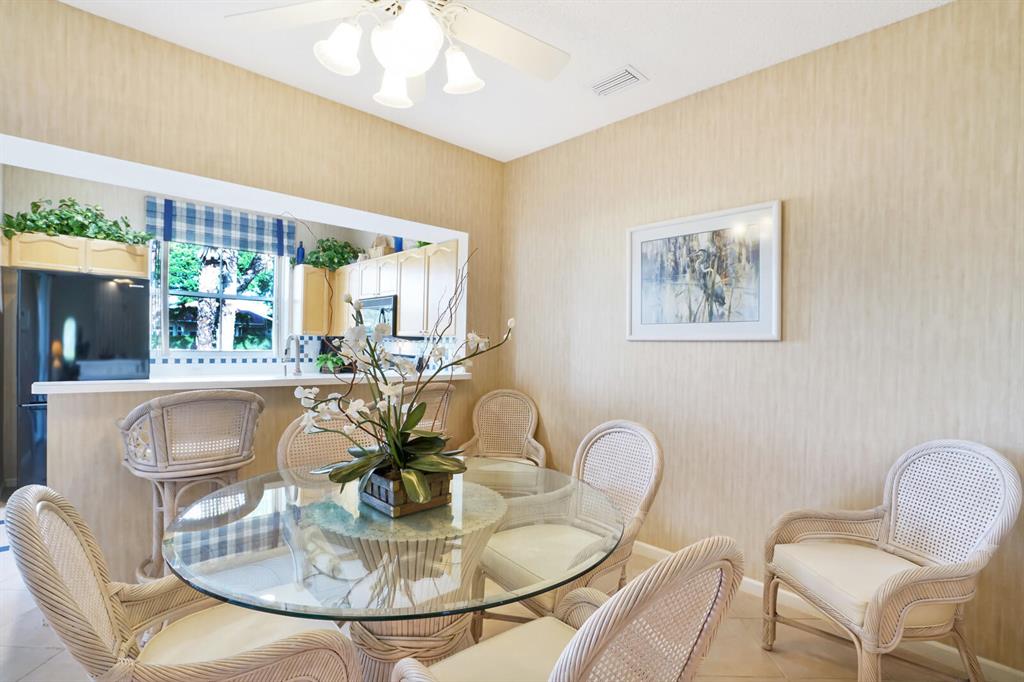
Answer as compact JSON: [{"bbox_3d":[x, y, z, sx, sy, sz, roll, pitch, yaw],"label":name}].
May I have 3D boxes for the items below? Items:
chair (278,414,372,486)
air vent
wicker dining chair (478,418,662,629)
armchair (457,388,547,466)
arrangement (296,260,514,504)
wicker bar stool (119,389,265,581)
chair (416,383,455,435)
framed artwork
[{"bbox_3d":[-0.830,0.843,2.140,0.570,0.945,0.660,0,0,-24],"label":"chair"},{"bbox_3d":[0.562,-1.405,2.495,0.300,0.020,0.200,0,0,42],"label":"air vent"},{"bbox_3d":[0.260,0.843,1.990,0.670,0.945,0.570,0,0,-38],"label":"wicker dining chair"},{"bbox_3d":[-0.045,0.843,3.130,0.570,0.945,0.650,0,0,5],"label":"armchair"},{"bbox_3d":[-0.378,0.140,1.600,0.740,0.870,0.560,0,0,0],"label":"arrangement"},{"bbox_3d":[-1.660,0.774,2.415,0.620,1.082,0.600,0,0,-42],"label":"wicker bar stool"},{"bbox_3d":[-0.680,0.774,2.890,0.600,1.080,0.590,0,0,-42],"label":"chair"},{"bbox_3d":[1.030,-0.352,2.565,0.850,0.695,0.030,0,0,42],"label":"framed artwork"}]

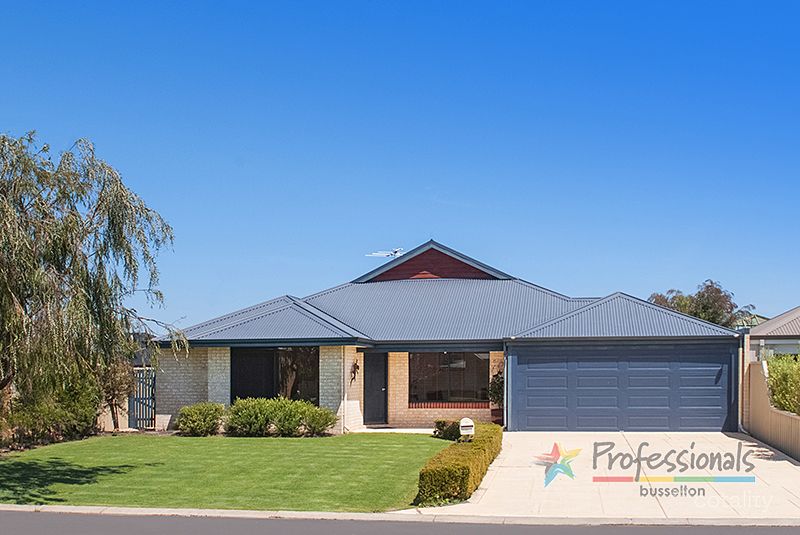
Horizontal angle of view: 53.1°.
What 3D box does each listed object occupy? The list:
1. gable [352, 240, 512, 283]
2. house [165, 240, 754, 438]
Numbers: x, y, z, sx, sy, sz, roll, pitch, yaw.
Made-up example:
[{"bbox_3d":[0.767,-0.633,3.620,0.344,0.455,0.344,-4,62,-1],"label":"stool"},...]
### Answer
[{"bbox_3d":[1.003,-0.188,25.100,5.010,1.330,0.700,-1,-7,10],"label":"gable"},{"bbox_3d":[1.799,2.131,26.650,15.500,5.600,14.000,-1,-7,10],"label":"house"}]

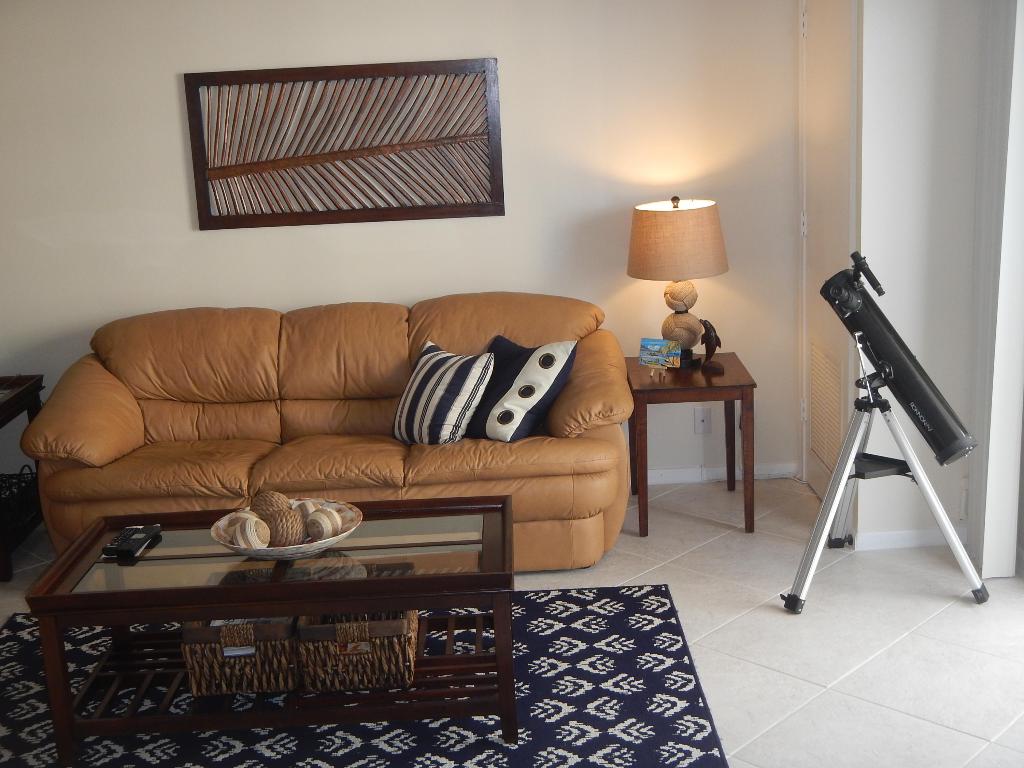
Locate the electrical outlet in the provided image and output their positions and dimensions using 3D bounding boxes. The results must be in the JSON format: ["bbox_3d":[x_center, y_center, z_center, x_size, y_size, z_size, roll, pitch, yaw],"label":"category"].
[{"bbox_3d":[0.797,0.156,5.300,0.071,0.113,0.010,-3,13,1],"label":"electrical outlet"}]

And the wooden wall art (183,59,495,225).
[{"bbox_3d":[-0.655,-0.947,5.050,1.228,0.610,0.030,-3,13,1],"label":"wooden wall art"}]

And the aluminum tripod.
[{"bbox_3d":[1.177,0.251,4.151,0.650,0.820,0.610,-3,13,1],"label":"aluminum tripod"}]

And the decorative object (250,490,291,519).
[{"bbox_3d":[-0.686,0.367,3.622,0.113,0.113,0.113,-3,13,1],"label":"decorative object"}]

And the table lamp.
[{"bbox_3d":[0.639,-0.381,4.831,0.390,0.655,0.390,-3,13,1],"label":"table lamp"}]

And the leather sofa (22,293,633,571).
[{"bbox_3d":[-0.651,0.172,4.772,2.195,0.890,0.970,-3,13,1],"label":"leather sofa"}]

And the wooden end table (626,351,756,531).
[{"bbox_3d":[0.684,0.227,4.929,0.447,0.571,0.547,-3,13,2],"label":"wooden end table"}]

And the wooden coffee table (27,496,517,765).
[{"bbox_3d":[-0.596,0.666,3.545,1.220,0.472,0.635,-3,13,0],"label":"wooden coffee table"}]

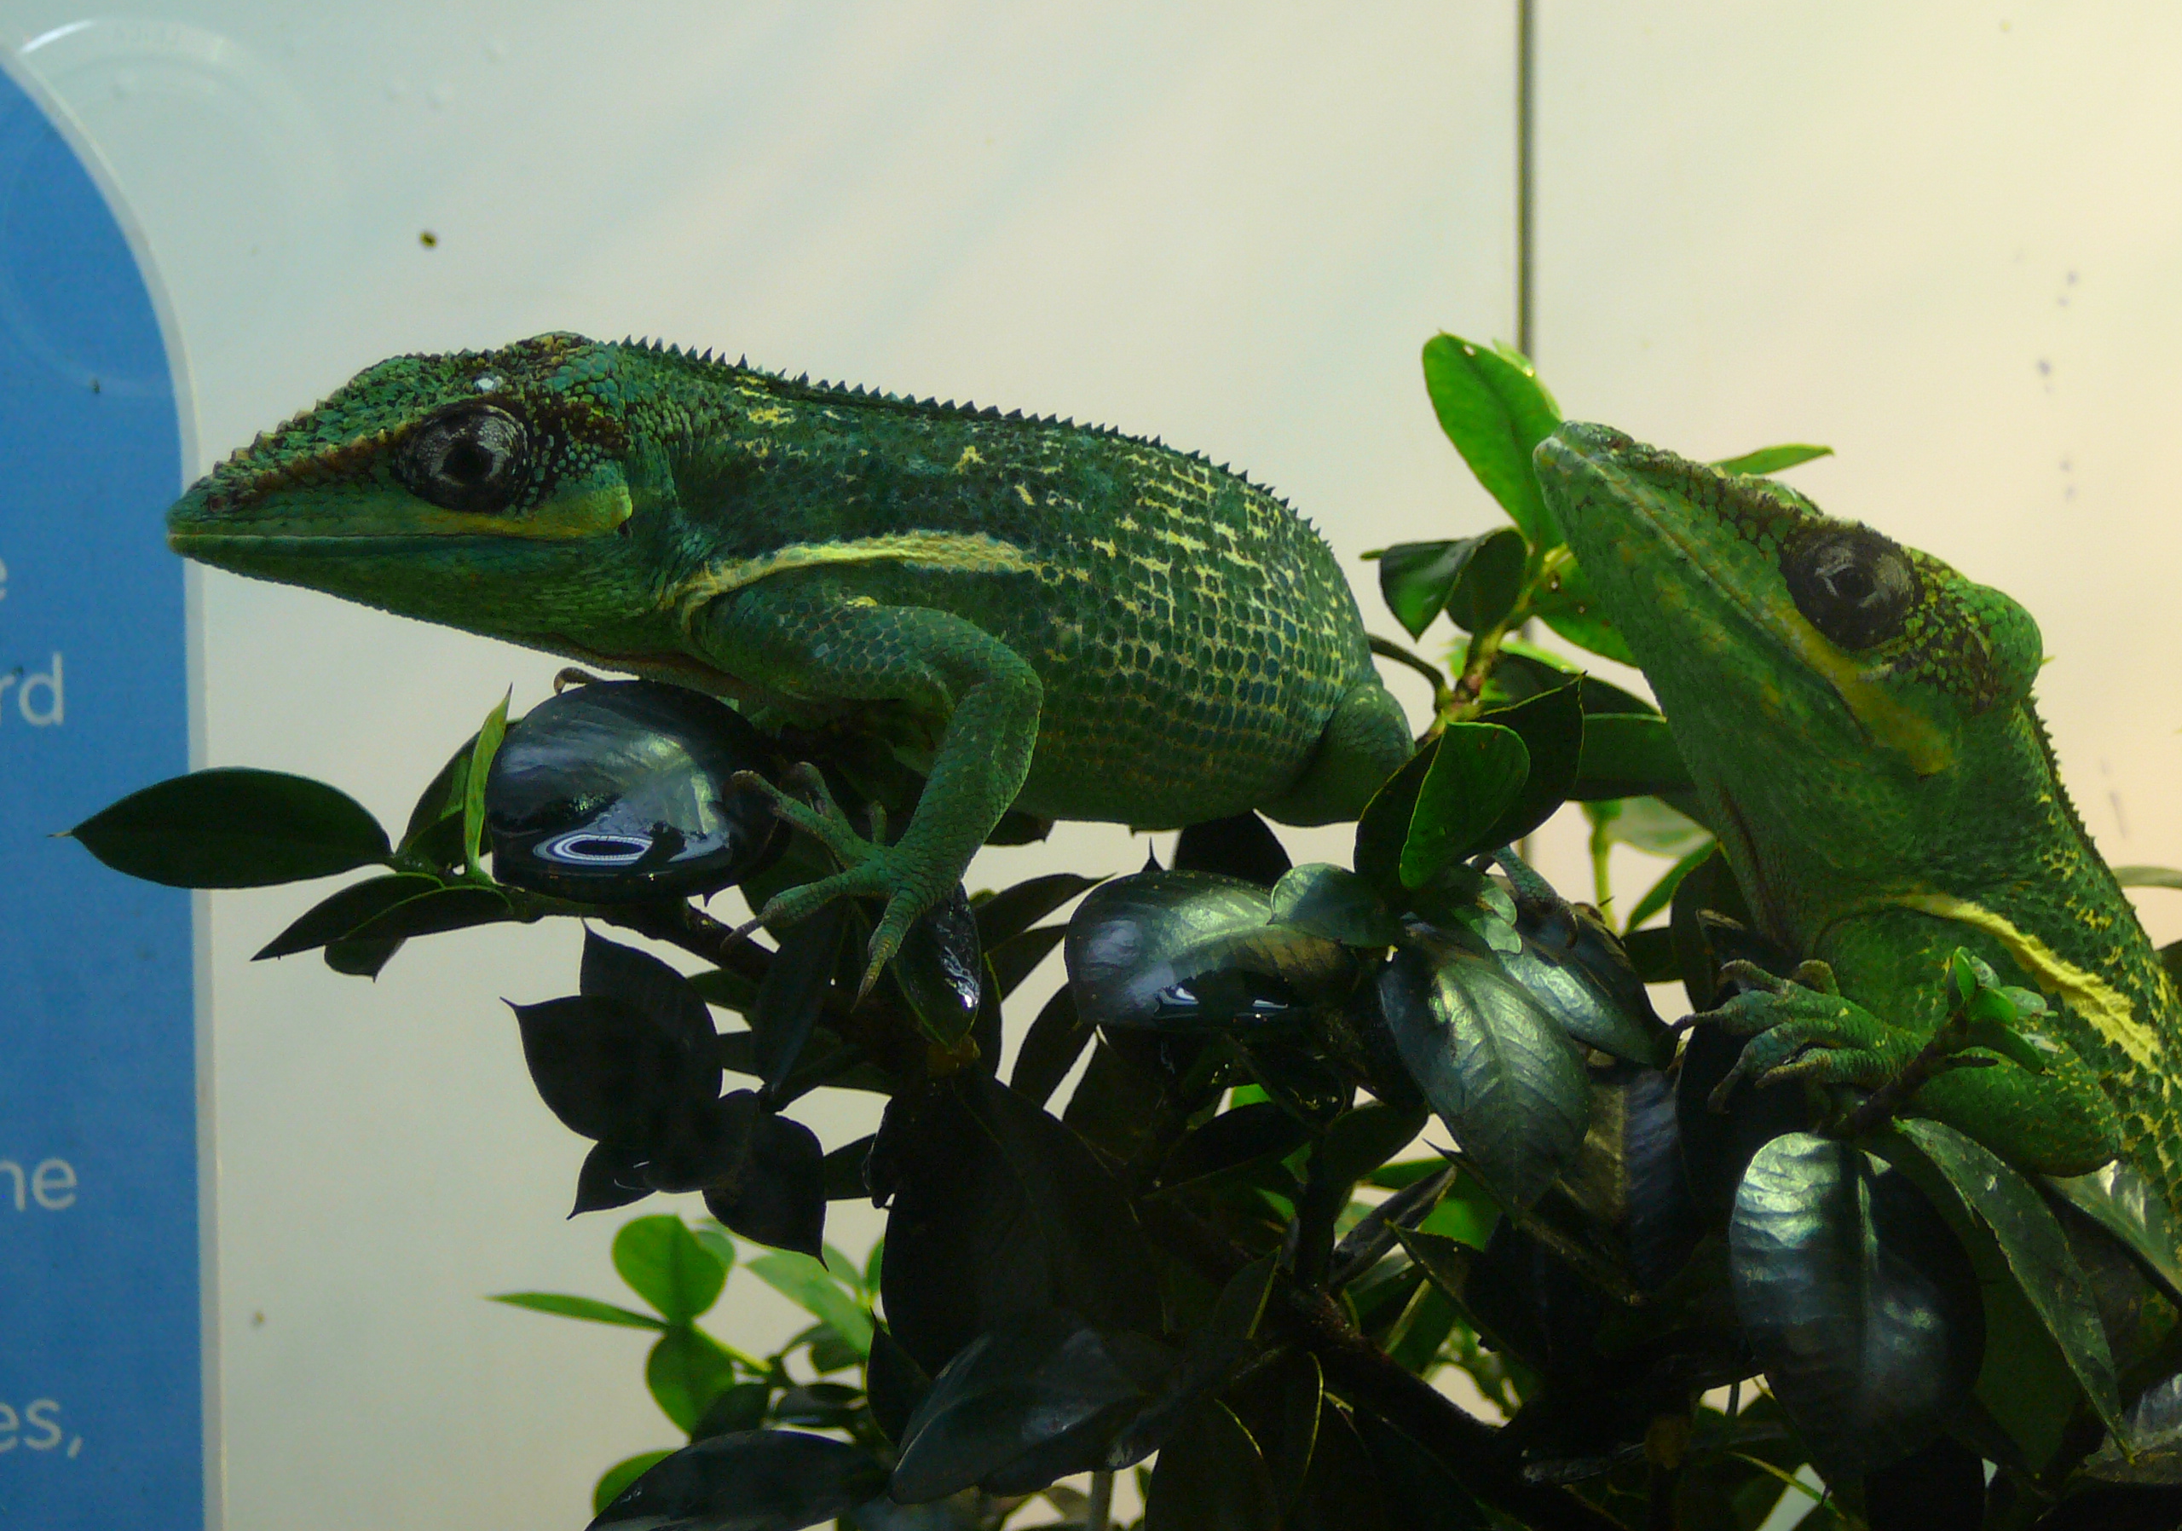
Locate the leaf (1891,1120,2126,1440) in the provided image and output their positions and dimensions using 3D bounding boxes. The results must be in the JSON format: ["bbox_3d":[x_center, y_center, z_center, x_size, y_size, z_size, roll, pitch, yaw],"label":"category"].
[{"bbox_3d":[0.112,0.063,0.630,0.007,0.050,0.015,-37,-4,36],"label":"leaf"}]

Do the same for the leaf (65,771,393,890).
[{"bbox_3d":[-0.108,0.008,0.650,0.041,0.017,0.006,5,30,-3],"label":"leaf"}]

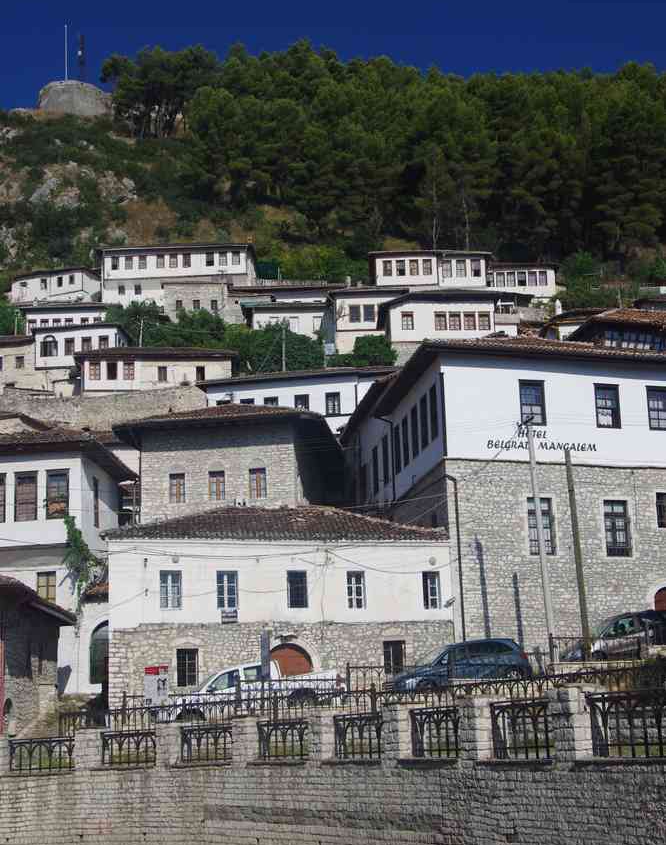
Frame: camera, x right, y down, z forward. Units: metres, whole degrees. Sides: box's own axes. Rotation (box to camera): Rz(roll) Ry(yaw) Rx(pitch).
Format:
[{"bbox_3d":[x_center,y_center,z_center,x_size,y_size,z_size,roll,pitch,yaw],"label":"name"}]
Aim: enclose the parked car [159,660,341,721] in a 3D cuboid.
[{"bbox_3d":[-2.186,7.362,38.700,5.100,1.780,1.800,-9,-11,-10],"label":"parked car"}]

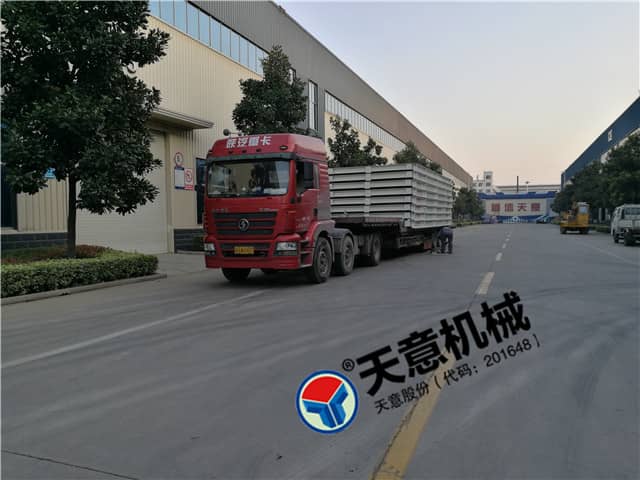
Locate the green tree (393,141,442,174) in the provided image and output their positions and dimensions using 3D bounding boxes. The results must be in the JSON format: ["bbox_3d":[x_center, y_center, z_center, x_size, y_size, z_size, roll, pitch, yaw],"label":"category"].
[{"bbox_3d":[9.370,-5.333,49.296,4.500,9.000,4.500,1,3,22],"label":"green tree"}]

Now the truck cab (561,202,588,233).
[{"bbox_3d":[23.122,-2.028,45.255,2.400,2.800,5.000,1,3,22],"label":"truck cab"}]

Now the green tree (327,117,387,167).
[{"bbox_3d":[2.235,-4.129,33.136,4.300,8.200,4.300,1,3,22],"label":"green tree"}]

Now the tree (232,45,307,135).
[{"bbox_3d":[-2.231,-4.143,22.322,4.000,9.300,4.000,1,3,22],"label":"tree"}]

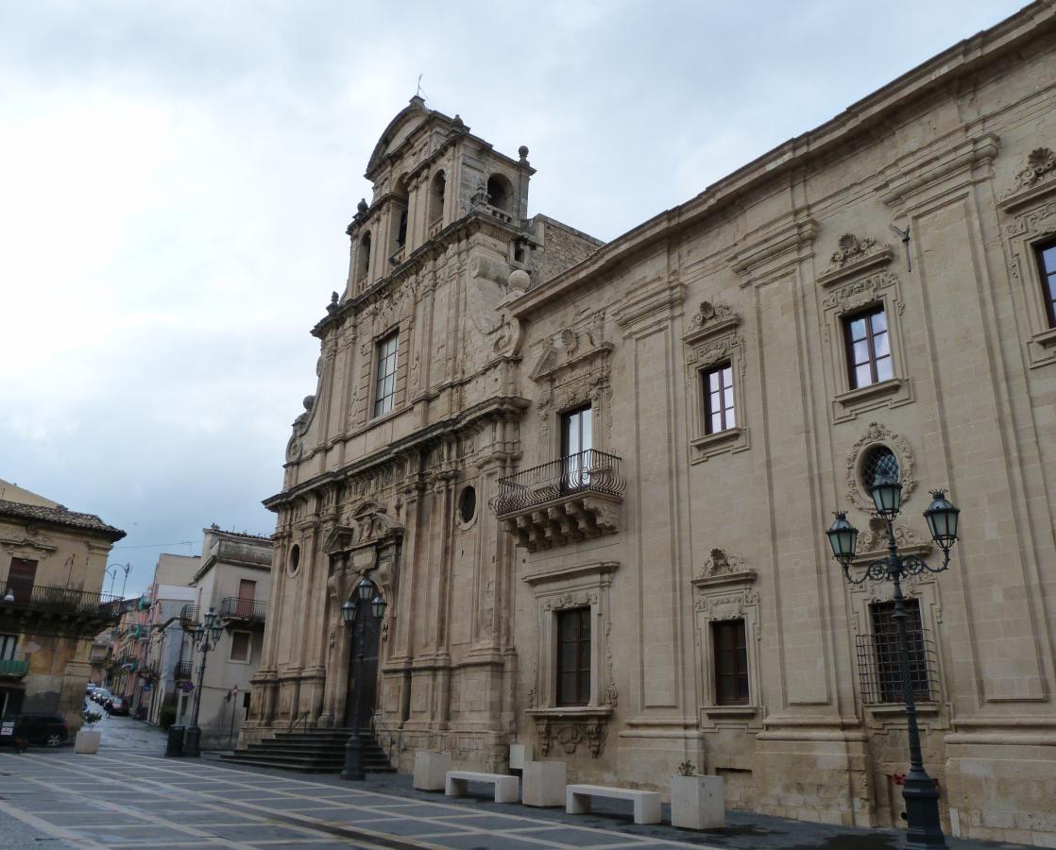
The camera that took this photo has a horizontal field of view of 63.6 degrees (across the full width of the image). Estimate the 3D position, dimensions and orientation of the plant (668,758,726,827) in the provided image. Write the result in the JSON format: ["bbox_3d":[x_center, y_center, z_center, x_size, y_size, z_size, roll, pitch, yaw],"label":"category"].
[{"bbox_3d":[2.778,6.067,14.066,0.580,1.000,0.580,16,-24,-36],"label":"plant"}]

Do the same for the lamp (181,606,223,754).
[{"bbox_3d":[-11.999,9.451,31.567,0.600,5.250,1.950,16,-24,-36],"label":"lamp"}]

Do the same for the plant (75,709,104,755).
[{"bbox_3d":[-17.569,12.312,34.176,0.740,1.630,0.740,16,-24,-37],"label":"plant"}]

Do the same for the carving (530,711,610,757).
[{"bbox_3d":[1.026,7.522,20.634,0.430,1.020,2.350,16,-24,-37],"label":"carving"}]

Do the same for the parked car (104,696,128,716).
[{"bbox_3d":[-33.744,23.009,69.638,1.720,1.520,3.900,11,-21,-26],"label":"parked car"}]

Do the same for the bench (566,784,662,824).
[{"bbox_3d":[1.498,6.752,15.170,0.470,0.460,1.870,16,-24,-37],"label":"bench"}]

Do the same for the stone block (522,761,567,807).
[{"bbox_3d":[0.343,7.296,17.326,0.600,0.800,0.620,16,-24,-37],"label":"stone block"}]

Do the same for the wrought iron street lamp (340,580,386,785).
[{"bbox_3d":[-4.436,6.700,22.887,0.600,5.200,1.950,16,-24,-36],"label":"wrought iron street lamp"}]

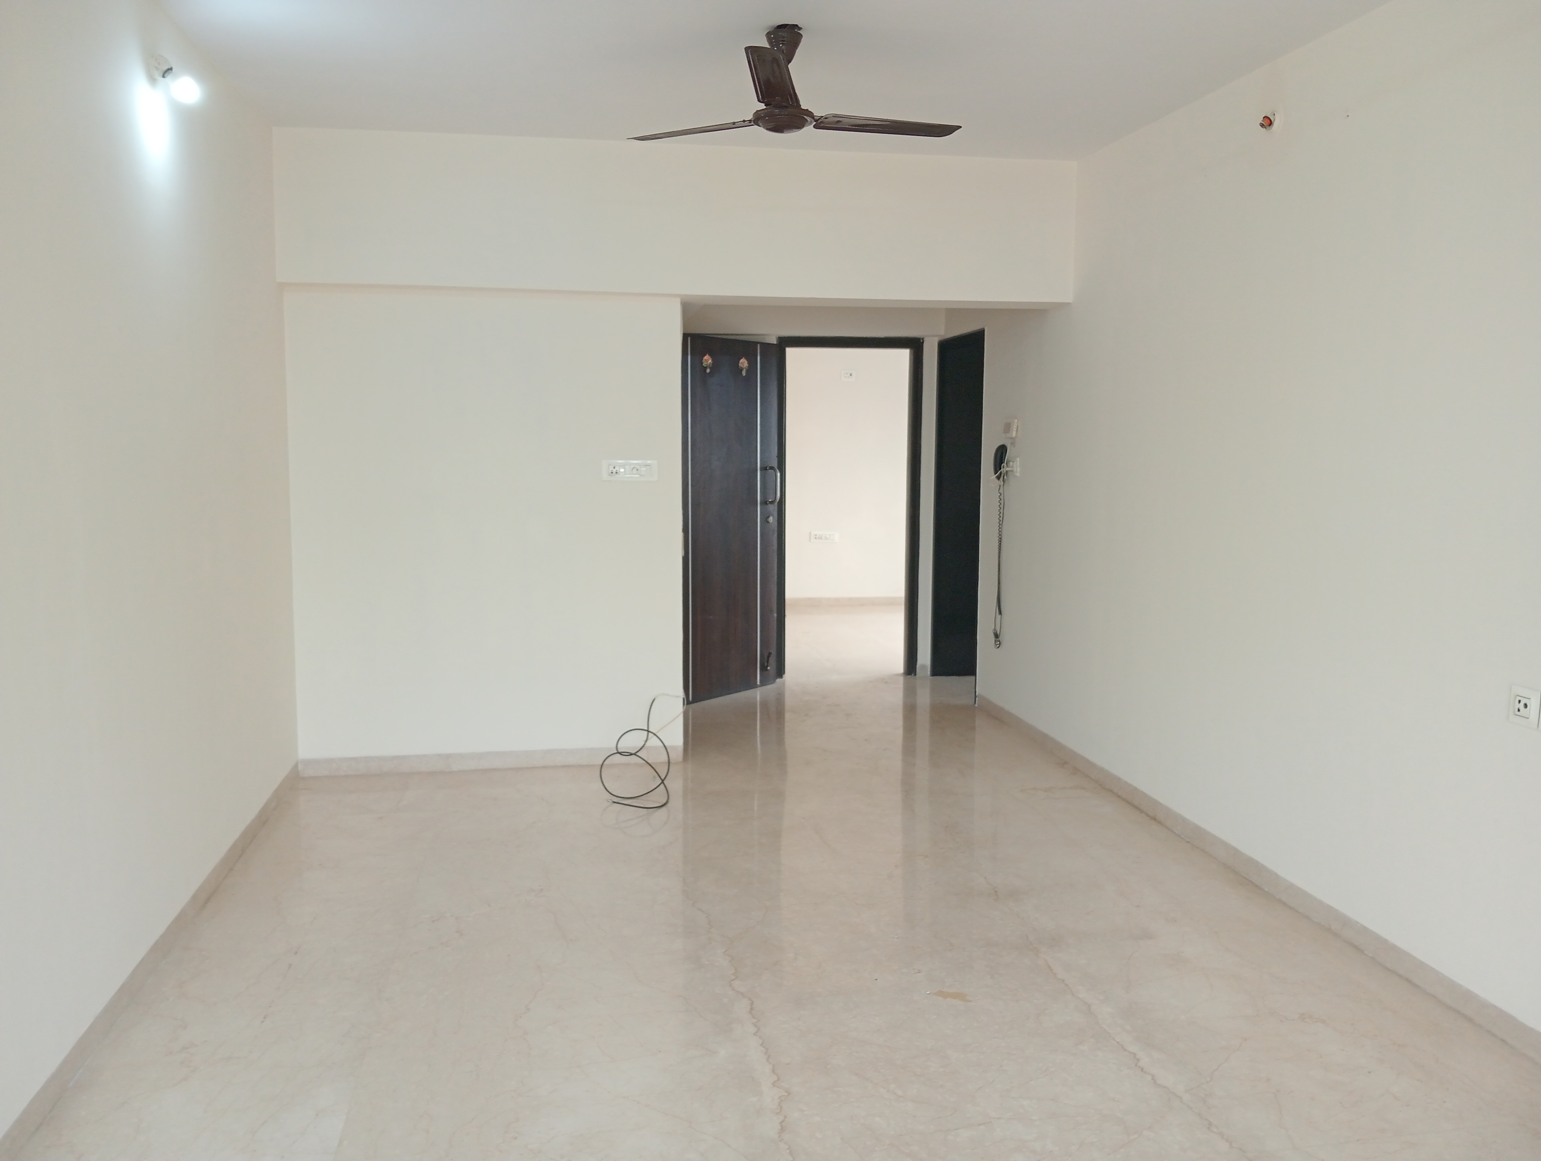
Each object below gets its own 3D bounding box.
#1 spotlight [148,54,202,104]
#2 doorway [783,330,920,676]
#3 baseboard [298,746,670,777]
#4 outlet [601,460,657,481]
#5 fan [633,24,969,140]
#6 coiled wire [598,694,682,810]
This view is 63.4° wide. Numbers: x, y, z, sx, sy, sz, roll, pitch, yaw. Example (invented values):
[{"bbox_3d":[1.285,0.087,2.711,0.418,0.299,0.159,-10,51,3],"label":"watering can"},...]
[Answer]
[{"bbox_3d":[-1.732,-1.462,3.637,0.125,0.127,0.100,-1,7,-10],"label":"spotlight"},{"bbox_3d":[0.481,-0.439,7.749,0.891,2.092,0.120,-1,7,-10],"label":"doorway"},{"bbox_3d":[-1.240,0.812,5.638,1.685,0.078,0.018,-1,7,-10],"label":"baseboard"},{"bbox_3d":[-0.627,-0.490,5.580,0.244,0.091,0.018,-1,7,-10],"label":"outlet"},{"bbox_3d":[0.032,-1.500,3.685,1.120,0.334,1.000,1,7,6],"label":"fan"},{"bbox_3d":[-0.536,0.713,5.353,0.395,0.348,0.660,-1,7,-10],"label":"coiled wire"}]

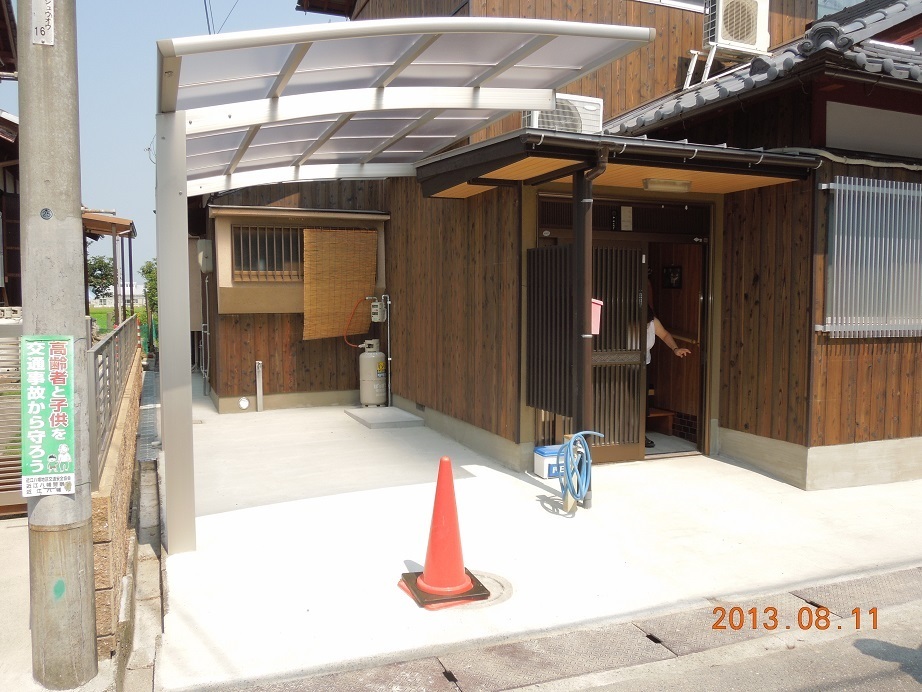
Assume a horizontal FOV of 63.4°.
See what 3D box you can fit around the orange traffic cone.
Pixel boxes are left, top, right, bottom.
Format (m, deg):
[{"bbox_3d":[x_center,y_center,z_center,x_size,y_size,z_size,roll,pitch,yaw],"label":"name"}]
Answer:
[{"bbox_3d":[-0.080,0.919,3.832,0.380,0.700,0.380,-1,4,-19],"label":"orange traffic cone"}]

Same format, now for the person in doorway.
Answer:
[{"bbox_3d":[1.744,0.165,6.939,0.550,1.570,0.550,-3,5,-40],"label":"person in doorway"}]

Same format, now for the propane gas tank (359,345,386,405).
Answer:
[{"bbox_3d":[-1.107,0.360,9.327,0.325,0.880,0.325,-1,4,-22],"label":"propane gas tank"}]

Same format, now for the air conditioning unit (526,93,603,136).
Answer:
[{"bbox_3d":[0.940,-2.020,6.973,0.750,0.550,0.280,-1,4,-22],"label":"air conditioning unit"}]

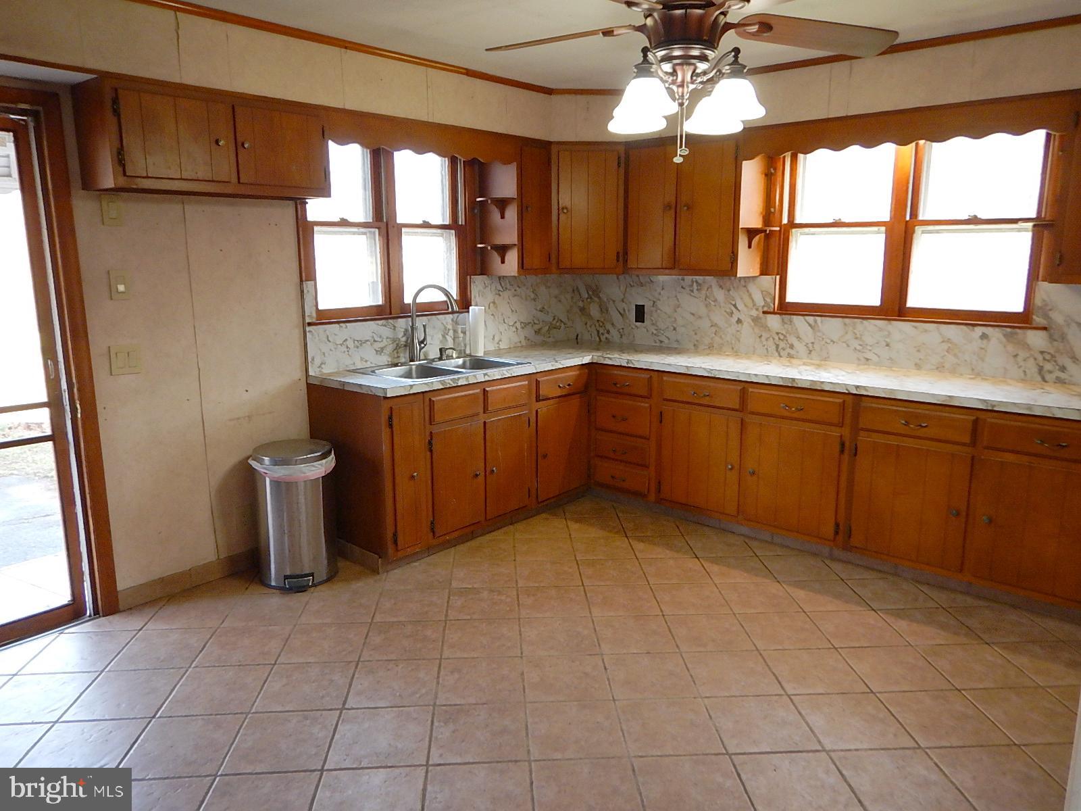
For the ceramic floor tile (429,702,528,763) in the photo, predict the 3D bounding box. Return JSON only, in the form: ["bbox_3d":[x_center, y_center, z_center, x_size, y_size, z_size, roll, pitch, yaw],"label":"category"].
[{"bbox_3d":[-0.193,1.048,2.392,0.302,0.010,0.302,-1,11,-3],"label":"ceramic floor tile"}]

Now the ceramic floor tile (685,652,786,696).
[{"bbox_3d":[0.703,0.980,2.739,0.302,0.010,0.302,-1,11,-3],"label":"ceramic floor tile"}]

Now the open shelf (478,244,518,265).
[{"bbox_3d":[-0.266,-0.888,4.394,0.240,0.115,0.130,10,15,41],"label":"open shelf"}]

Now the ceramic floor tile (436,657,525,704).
[{"bbox_3d":[-0.214,1.000,2.717,0.303,0.010,0.303,-1,11,-3],"label":"ceramic floor tile"}]

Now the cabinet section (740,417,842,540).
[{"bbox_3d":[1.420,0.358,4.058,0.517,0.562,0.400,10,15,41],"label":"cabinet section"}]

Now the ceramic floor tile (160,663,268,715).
[{"bbox_3d":[-1.128,0.999,2.625,0.302,0.010,0.302,-1,11,-3],"label":"ceramic floor tile"}]

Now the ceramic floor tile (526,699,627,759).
[{"bbox_3d":[0.112,1.056,2.432,0.303,0.010,0.303,-1,11,-3],"label":"ceramic floor tile"}]

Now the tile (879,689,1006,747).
[{"bbox_3d":[1.328,1.034,2.477,0.302,0.010,0.302,-1,11,-3],"label":"tile"}]

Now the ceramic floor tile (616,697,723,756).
[{"bbox_3d":[0.416,1.042,2.428,0.302,0.010,0.302,-1,11,-3],"label":"ceramic floor tile"}]

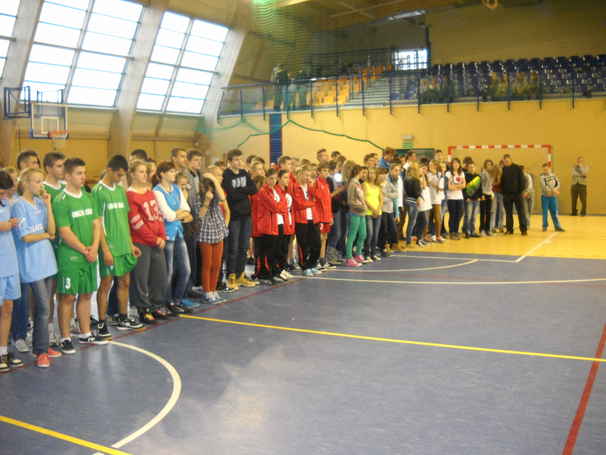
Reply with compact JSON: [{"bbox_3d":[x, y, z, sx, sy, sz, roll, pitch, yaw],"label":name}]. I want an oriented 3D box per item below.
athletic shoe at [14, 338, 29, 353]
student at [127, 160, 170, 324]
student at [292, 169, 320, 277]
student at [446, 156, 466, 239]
[{"bbox_3d":[-2.431,1.023,5.746,0.100,0.110,0.280,-5,7,-40],"label":"athletic shoe"},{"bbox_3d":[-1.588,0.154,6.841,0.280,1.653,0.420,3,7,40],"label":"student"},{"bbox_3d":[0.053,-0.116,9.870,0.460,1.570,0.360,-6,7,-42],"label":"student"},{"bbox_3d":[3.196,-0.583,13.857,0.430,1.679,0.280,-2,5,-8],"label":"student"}]

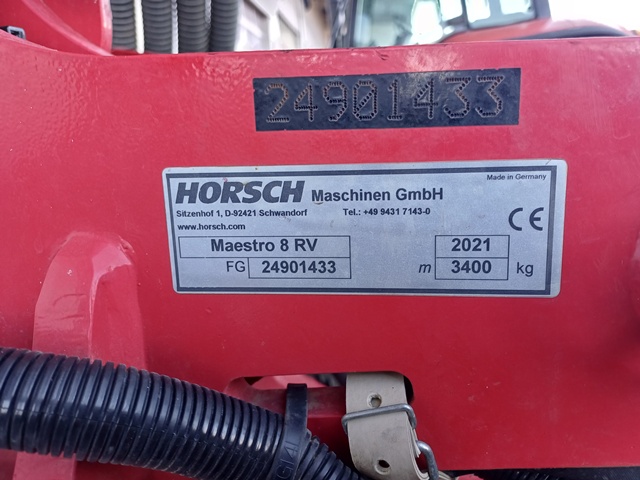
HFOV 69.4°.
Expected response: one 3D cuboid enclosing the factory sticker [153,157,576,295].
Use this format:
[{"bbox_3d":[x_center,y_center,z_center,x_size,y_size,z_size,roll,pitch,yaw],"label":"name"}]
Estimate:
[{"bbox_3d":[0.012,-0.003,0.154,0.131,0.044,0.002,0,10,8],"label":"factory sticker"}]

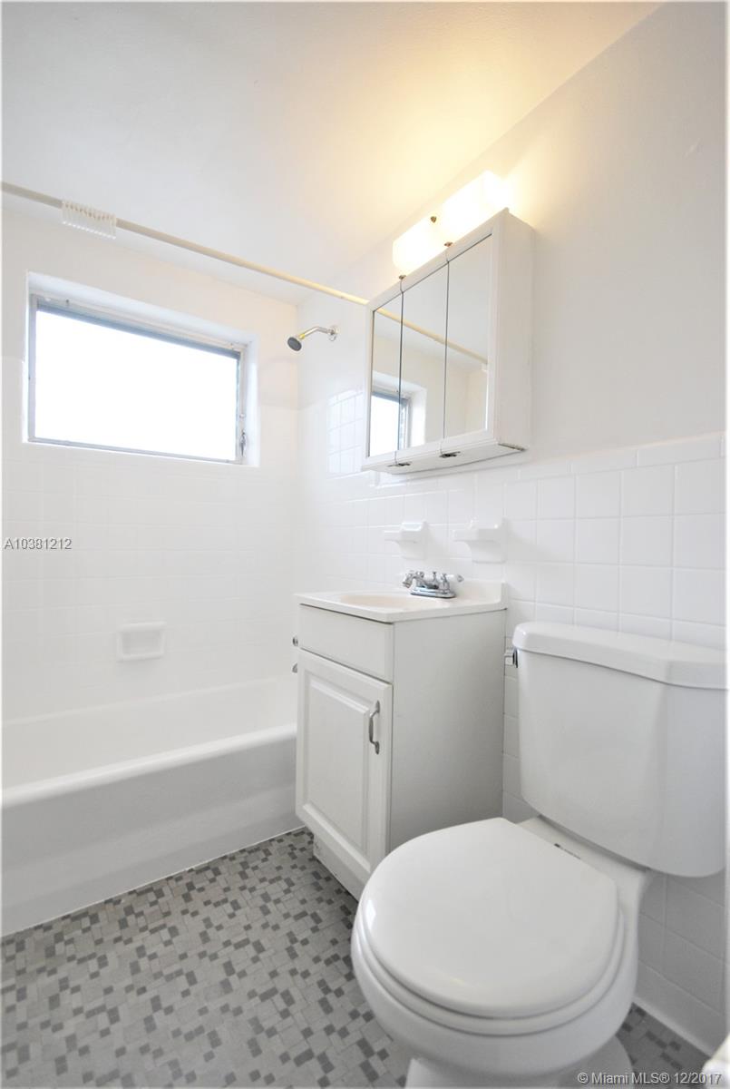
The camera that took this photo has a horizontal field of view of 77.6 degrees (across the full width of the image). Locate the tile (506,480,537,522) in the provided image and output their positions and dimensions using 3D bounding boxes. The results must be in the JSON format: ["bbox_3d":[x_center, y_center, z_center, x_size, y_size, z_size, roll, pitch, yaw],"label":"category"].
[{"bbox_3d":[0.440,-0.120,1.282,0.010,0.108,0.108,1,0,-36],"label":"tile"}]

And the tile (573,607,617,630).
[{"bbox_3d":[0.562,0.211,1.105,0.010,0.108,0.108,1,0,-36],"label":"tile"}]

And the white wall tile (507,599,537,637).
[{"bbox_3d":[0.431,0.209,1.270,0.009,0.108,0.108,1,0,-35],"label":"white wall tile"}]

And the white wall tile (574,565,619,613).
[{"bbox_3d":[0.564,0.102,1.105,0.010,0.108,0.108,1,0,-36],"label":"white wall tile"}]

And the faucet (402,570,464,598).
[{"bbox_3d":[0.184,0.121,1.418,0.143,0.082,0.240,1,0,-35],"label":"faucet"}]

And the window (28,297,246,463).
[{"bbox_3d":[-1.000,-0.704,2.106,0.899,0.601,0.070,1,0,-36],"label":"window"}]

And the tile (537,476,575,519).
[{"bbox_3d":[0.500,-0.118,1.181,0.009,0.108,0.108,1,0,-35],"label":"tile"}]

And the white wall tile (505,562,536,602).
[{"bbox_3d":[0.435,0.099,1.282,0.010,0.108,0.108,1,0,-36],"label":"white wall tile"}]

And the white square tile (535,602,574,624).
[{"bbox_3d":[0.494,0.210,1.180,0.009,0.108,0.108,1,0,-35],"label":"white square tile"}]

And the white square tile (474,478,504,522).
[{"bbox_3d":[0.378,-0.123,1.361,0.009,0.107,0.107,1,0,-36],"label":"white square tile"}]

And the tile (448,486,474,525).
[{"bbox_3d":[0.311,-0.123,1.459,0.010,0.108,0.108,1,0,-36],"label":"tile"}]

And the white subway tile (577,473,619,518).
[{"bbox_3d":[0.568,-0.117,1.104,0.010,0.108,0.108,1,0,-36],"label":"white subway tile"}]

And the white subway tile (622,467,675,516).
[{"bbox_3d":[0.627,-0.117,1.003,0.009,0.108,0.108,1,0,-35],"label":"white subway tile"}]

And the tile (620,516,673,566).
[{"bbox_3d":[0.628,-0.007,1.014,0.009,0.107,0.107,1,0,-36],"label":"tile"}]

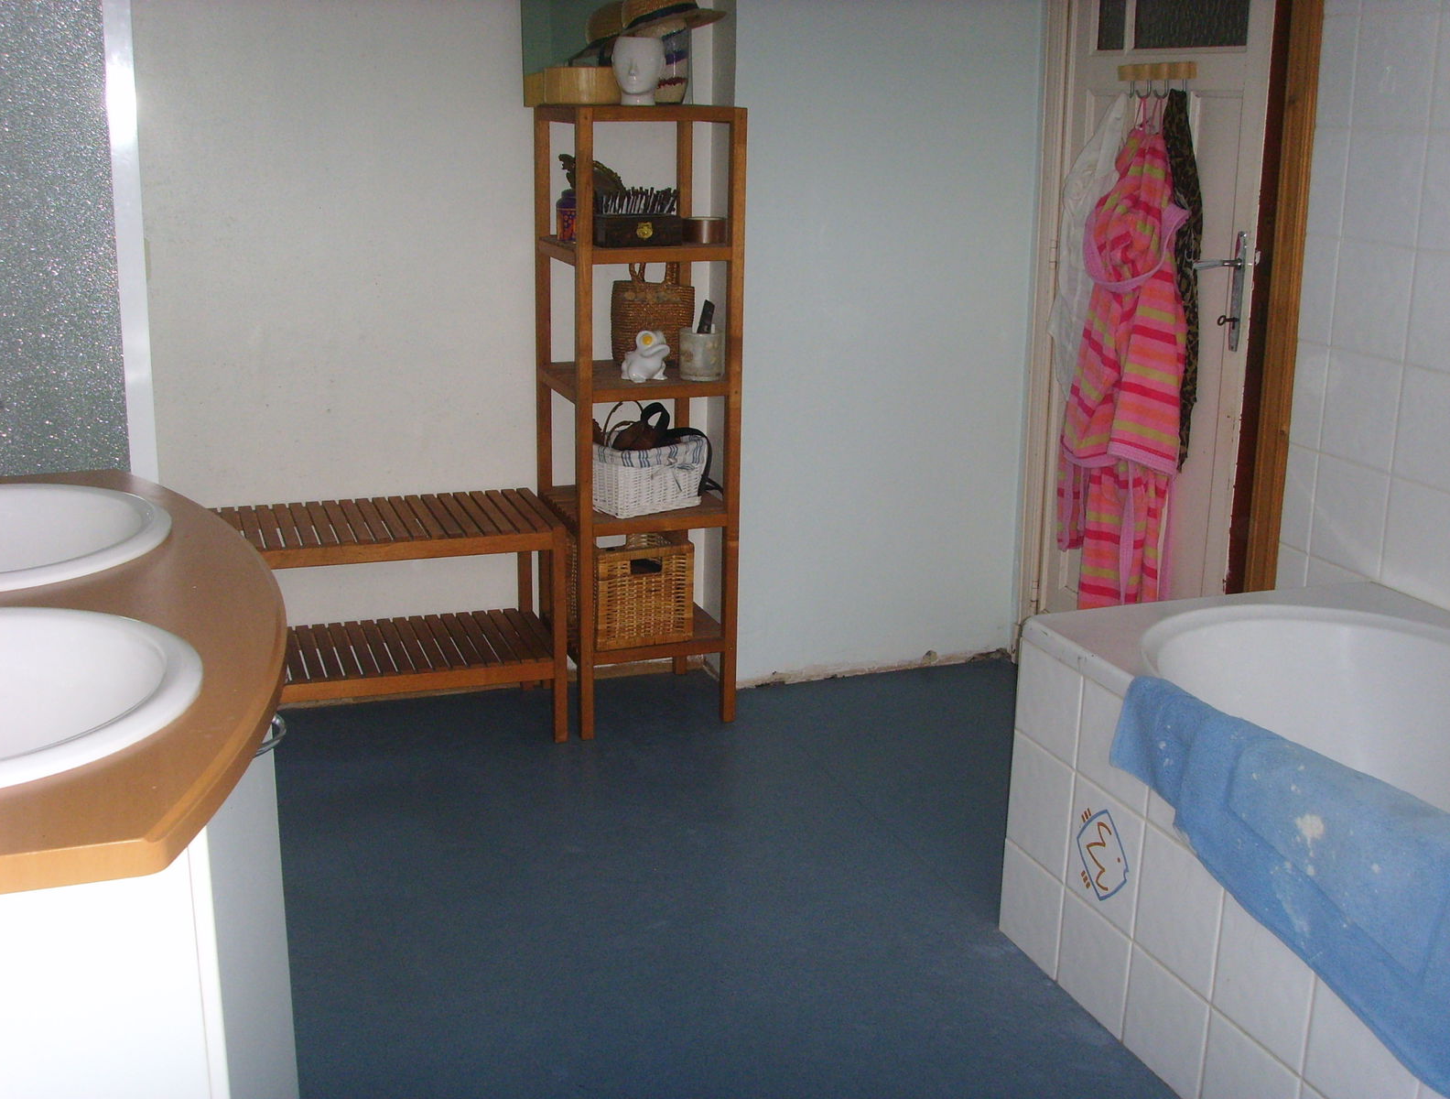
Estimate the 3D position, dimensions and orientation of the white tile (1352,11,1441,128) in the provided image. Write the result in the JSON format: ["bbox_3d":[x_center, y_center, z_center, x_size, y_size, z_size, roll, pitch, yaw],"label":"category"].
[{"bbox_3d":[1.161,-0.826,2.859,0.010,0.197,0.196,-4,16,-19],"label":"white tile"}]

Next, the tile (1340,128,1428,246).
[{"bbox_3d":[1.161,-0.637,2.903,0.010,0.196,0.195,-4,16,-19],"label":"tile"}]

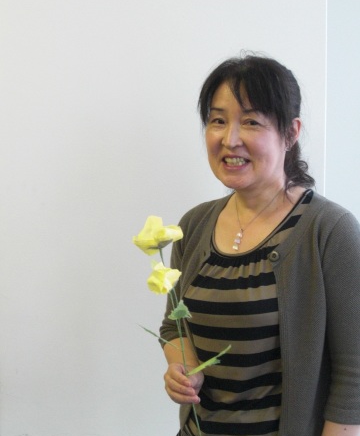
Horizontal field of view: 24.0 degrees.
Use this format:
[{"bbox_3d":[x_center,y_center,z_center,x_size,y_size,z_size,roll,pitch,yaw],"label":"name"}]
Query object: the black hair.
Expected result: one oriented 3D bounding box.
[{"bbox_3d":[0.141,-0.178,1.575,0.182,0.250,0.220,4,4,28],"label":"black hair"}]

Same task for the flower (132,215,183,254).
[{"bbox_3d":[-0.039,0.030,1.470,0.085,0.065,0.075,0,4,0],"label":"flower"}]

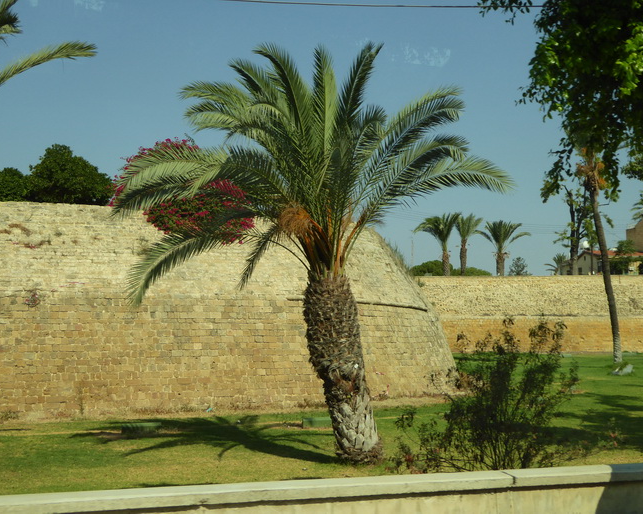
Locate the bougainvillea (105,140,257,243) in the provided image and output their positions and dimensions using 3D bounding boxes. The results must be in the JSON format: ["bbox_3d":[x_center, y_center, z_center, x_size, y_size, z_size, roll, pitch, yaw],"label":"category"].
[{"bbox_3d":[-4.515,-2.145,30.000,4.600,3.350,3.200,0,-5,0],"label":"bougainvillea"}]

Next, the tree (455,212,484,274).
[{"bbox_3d":[16.277,-1.163,103.000,3.500,7.530,3.400,0,-5,0],"label":"tree"}]

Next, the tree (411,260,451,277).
[{"bbox_3d":[12.890,2.069,110.000,4.600,3.310,4.200,0,-5,0],"label":"tree"}]

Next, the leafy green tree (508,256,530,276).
[{"bbox_3d":[25.837,1.771,122.000,2.900,3.670,2.800,0,-5,0],"label":"leafy green tree"}]

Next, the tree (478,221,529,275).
[{"bbox_3d":[19.174,-0.685,98.000,5.500,6.320,5.300,0,-5,0],"label":"tree"}]

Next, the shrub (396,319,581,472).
[{"bbox_3d":[2.412,2.025,13.600,2.700,2.310,2.300,0,-5,0],"label":"shrub"}]

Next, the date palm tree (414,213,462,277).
[{"bbox_3d":[12.346,-1.118,99.000,5.200,7.240,5.000,0,-5,0],"label":"date palm tree"}]

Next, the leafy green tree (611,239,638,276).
[{"bbox_3d":[35.180,0.522,108.000,3.100,5.340,3.000,0,-5,0],"label":"leafy green tree"}]

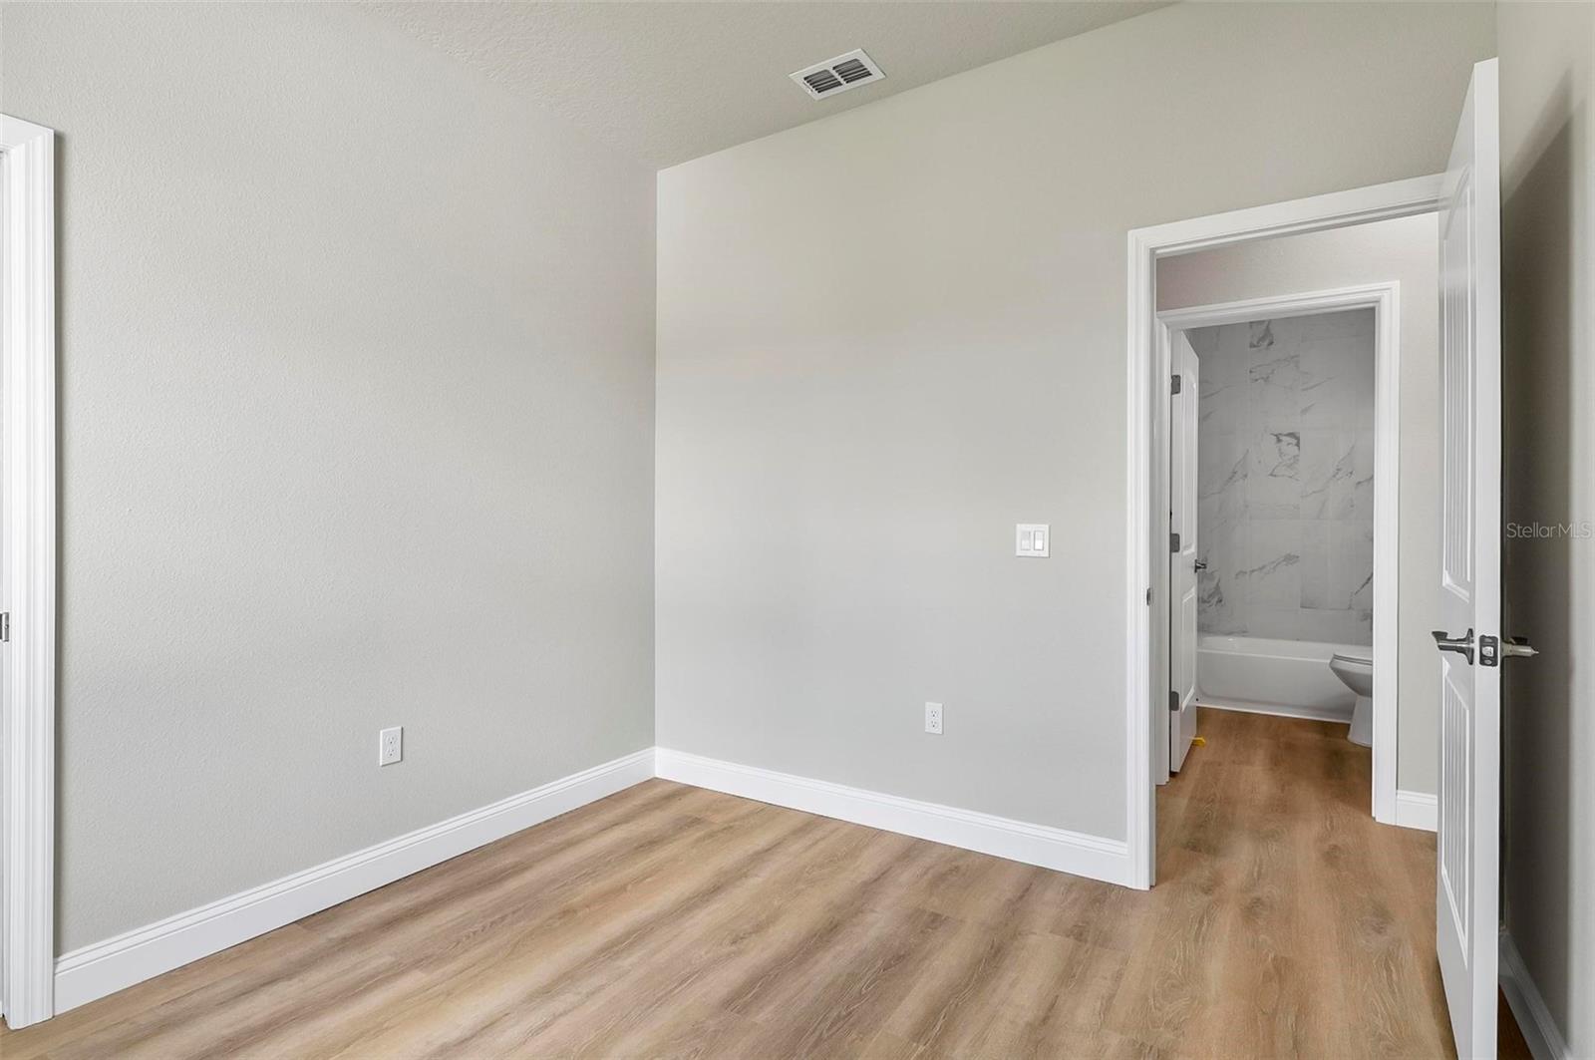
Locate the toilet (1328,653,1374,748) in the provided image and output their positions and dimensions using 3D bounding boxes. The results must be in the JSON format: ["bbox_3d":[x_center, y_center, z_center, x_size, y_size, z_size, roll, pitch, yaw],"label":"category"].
[{"bbox_3d":[3.288,0.775,4.032,0.720,0.760,0.420,0,0,32],"label":"toilet"}]

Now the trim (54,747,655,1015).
[{"bbox_3d":[-1.220,1.087,2.657,0.015,0.135,2.052,0,0,33],"label":"trim"}]

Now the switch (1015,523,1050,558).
[{"bbox_3d":[0.815,0.037,2.609,0.115,0.114,0.009,0,0,32],"label":"switch"}]

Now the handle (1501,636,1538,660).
[{"bbox_3d":[1.427,0.237,1.500,0.065,0.062,0.130,0,0,36],"label":"handle"}]

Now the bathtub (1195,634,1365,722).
[{"bbox_3d":[3.399,0.972,4.894,1.524,0.366,0.780,0,0,32],"label":"bathtub"}]

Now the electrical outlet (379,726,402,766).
[{"bbox_3d":[-1.335,0.714,2.481,0.008,0.115,0.072,0,0,33],"label":"electrical outlet"}]

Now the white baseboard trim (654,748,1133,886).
[{"bbox_3d":[0.209,1.087,2.984,2.053,0.135,0.015,0,0,32],"label":"white baseboard trim"}]

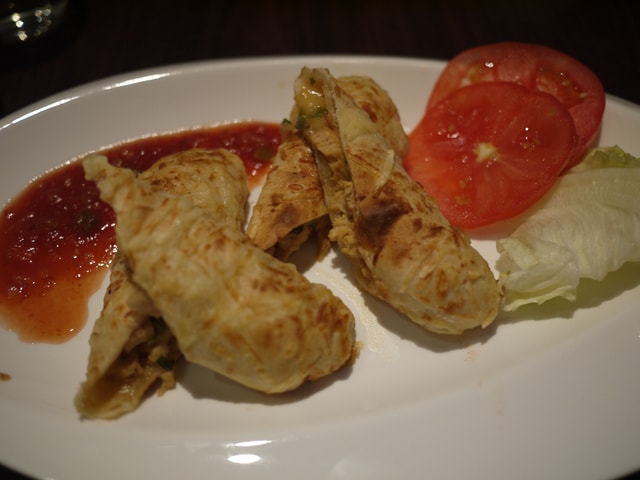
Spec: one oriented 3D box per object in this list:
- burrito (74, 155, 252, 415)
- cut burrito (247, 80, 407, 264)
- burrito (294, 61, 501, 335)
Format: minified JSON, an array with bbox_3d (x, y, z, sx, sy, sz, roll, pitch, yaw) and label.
[{"bbox_3d":[-0.057,0.011,0.280,0.039,0.034,0.126,10,48,9],"label":"burrito"},{"bbox_3d":[0.007,-0.035,0.324,0.040,0.035,0.112,19,49,17],"label":"cut burrito"},{"bbox_3d":[0.026,-0.020,0.294,0.040,0.037,0.132,-20,59,-19],"label":"burrito"}]

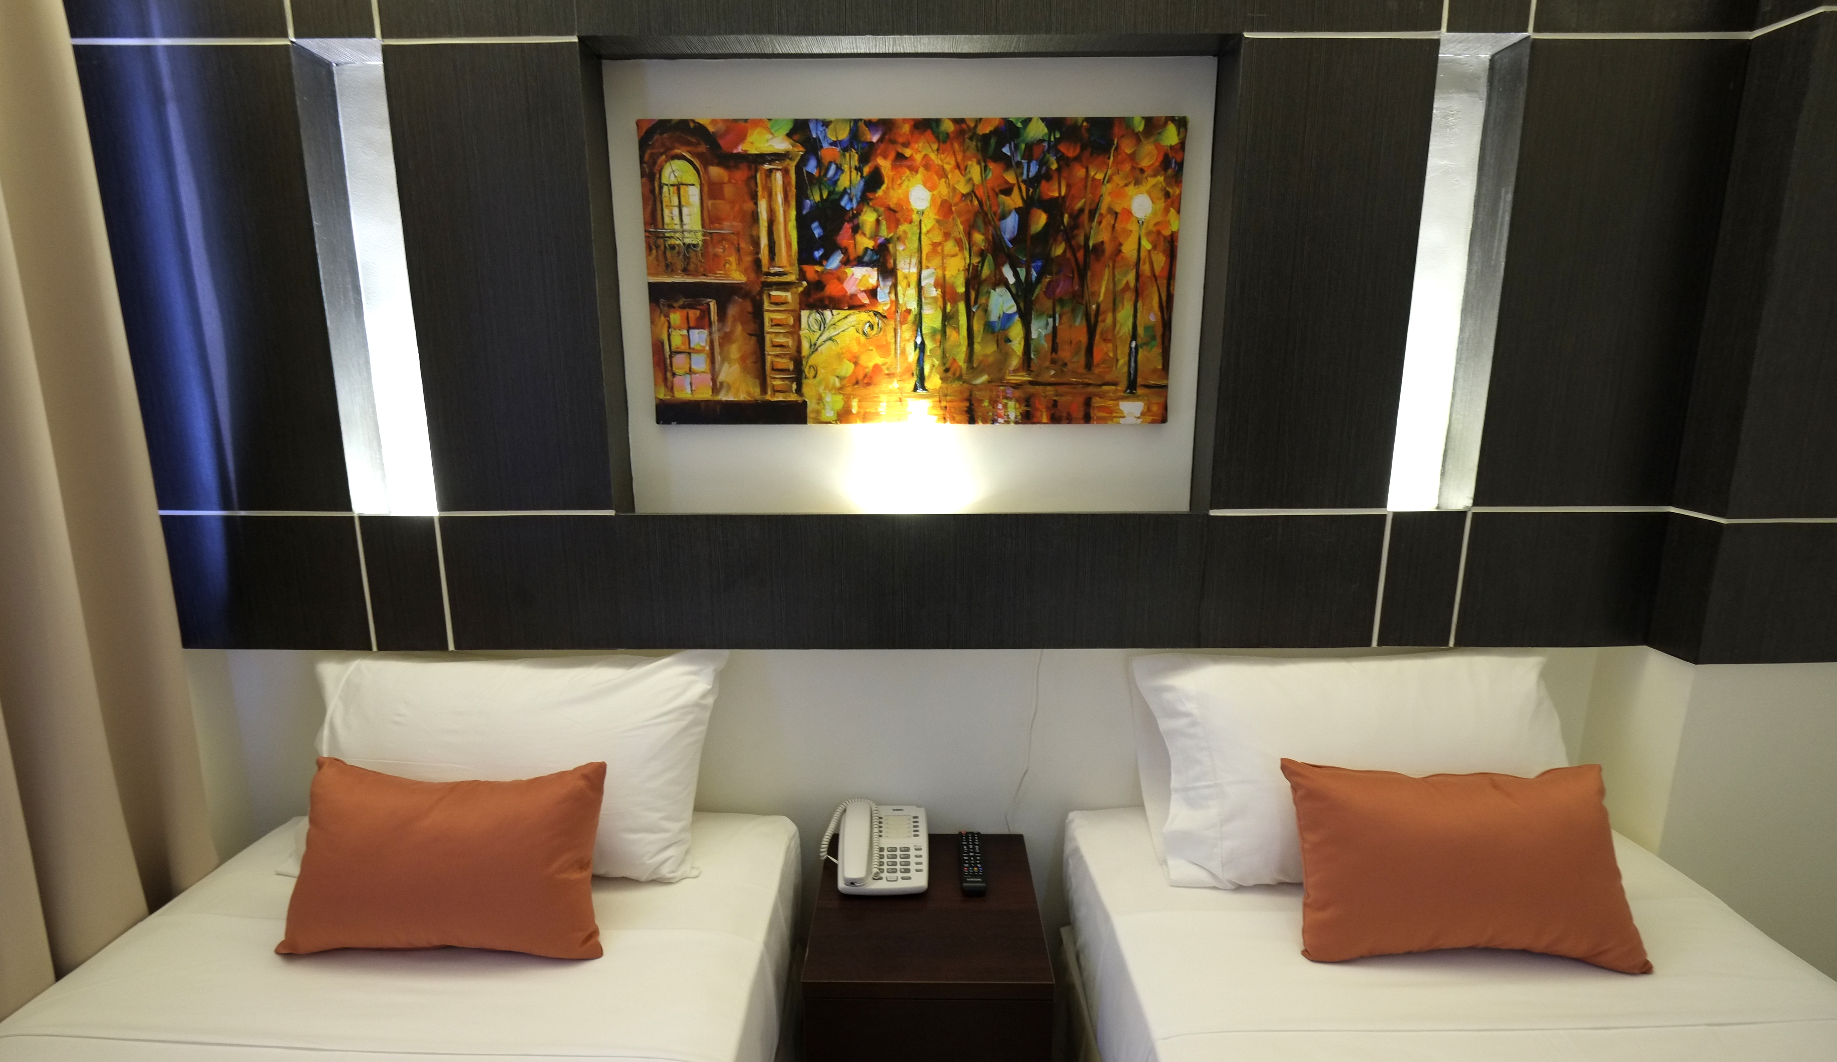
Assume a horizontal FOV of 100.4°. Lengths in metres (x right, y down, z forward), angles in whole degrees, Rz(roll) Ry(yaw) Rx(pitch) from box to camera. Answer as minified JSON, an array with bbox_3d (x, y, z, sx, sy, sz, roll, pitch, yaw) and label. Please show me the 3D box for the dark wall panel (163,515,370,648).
[{"bbox_3d":[-1.275,0.099,1.529,0.381,0.276,0.050,0,10,0],"label":"dark wall panel"}]

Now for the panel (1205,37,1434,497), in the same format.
[{"bbox_3d":[0.736,-0.452,1.426,0.344,0.831,0.050,0,10,0],"label":"panel"}]

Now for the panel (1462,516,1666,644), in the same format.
[{"bbox_3d":[1.256,0.091,1.525,0.384,0.276,0.050,0,10,0],"label":"panel"}]

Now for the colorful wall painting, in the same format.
[{"bbox_3d":[-0.012,-0.488,1.477,1.009,0.558,0.035,0,10,0],"label":"colorful wall painting"}]

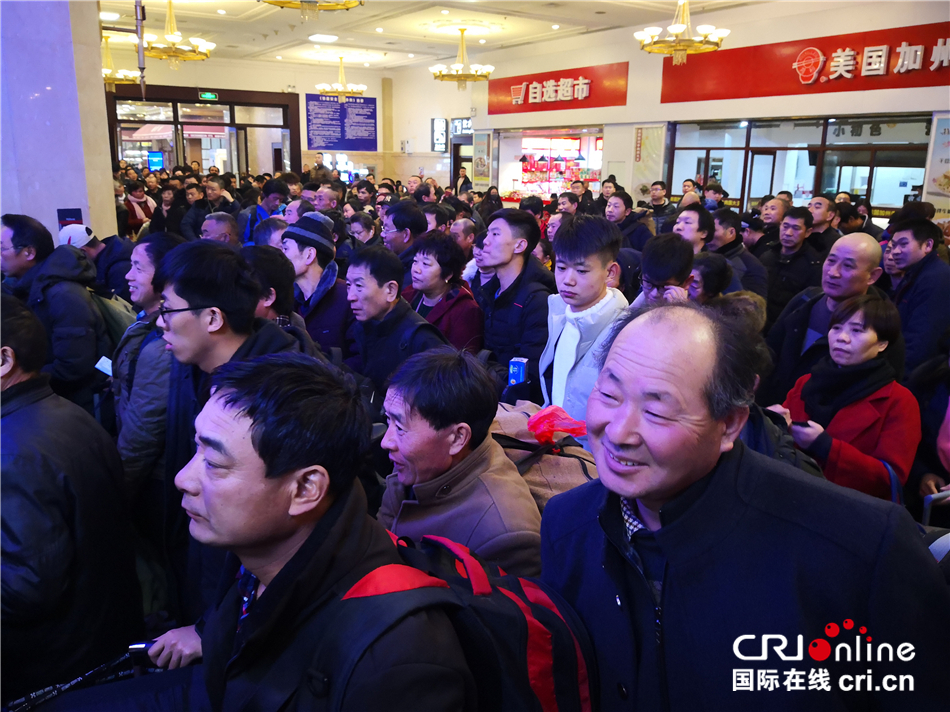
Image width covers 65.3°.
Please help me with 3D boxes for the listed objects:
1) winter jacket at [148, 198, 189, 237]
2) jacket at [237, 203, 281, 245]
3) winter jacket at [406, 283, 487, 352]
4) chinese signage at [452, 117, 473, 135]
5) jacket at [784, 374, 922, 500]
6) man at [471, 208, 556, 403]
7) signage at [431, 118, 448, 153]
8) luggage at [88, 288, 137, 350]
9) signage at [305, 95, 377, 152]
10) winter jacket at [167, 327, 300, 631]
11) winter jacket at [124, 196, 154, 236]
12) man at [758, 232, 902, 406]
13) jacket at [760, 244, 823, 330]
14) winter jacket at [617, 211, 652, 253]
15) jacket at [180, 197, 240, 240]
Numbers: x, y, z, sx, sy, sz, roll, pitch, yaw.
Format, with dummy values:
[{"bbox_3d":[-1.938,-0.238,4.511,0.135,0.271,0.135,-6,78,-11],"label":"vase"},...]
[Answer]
[{"bbox_3d":[-3.786,-1.596,9.293,0.460,0.720,0.300,-4,16,-17],"label":"winter jacket"},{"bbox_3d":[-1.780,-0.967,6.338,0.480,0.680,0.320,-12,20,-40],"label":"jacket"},{"bbox_3d":[-0.173,0.055,3.090,0.480,0.750,0.310,11,18,33],"label":"winter jacket"},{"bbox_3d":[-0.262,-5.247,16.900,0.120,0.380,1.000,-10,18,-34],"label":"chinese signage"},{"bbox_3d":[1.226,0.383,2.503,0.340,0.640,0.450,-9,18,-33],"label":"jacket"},{"bbox_3d":[0.180,0.242,3.242,0.330,1.740,0.520,-11,19,-36],"label":"man"},{"bbox_3d":[-0.819,-5.090,17.100,0.420,0.780,0.130,-10,18,-34],"label":"signage"},{"bbox_3d":[-1.463,-0.069,3.057,0.220,0.440,0.320,-5,16,-21],"label":"luggage"},{"bbox_3d":[-2.848,-5.019,16.012,1.626,1.131,0.050,-9,18,-33],"label":"signage"},{"bbox_3d":[-0.507,0.330,1.778,0.340,0.830,0.500,-13,20,-41],"label":"winter jacket"},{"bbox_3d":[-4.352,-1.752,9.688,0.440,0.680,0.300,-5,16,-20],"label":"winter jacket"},{"bbox_3d":[1.293,0.392,2.792,0.320,1.710,0.510,-10,19,-36],"label":"man"},{"bbox_3d":[1.909,-0.316,4.443,0.310,0.720,0.500,-12,20,-40],"label":"jacket"},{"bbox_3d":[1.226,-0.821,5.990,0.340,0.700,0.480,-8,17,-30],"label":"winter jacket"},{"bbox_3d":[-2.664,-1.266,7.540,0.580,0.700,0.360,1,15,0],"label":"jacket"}]

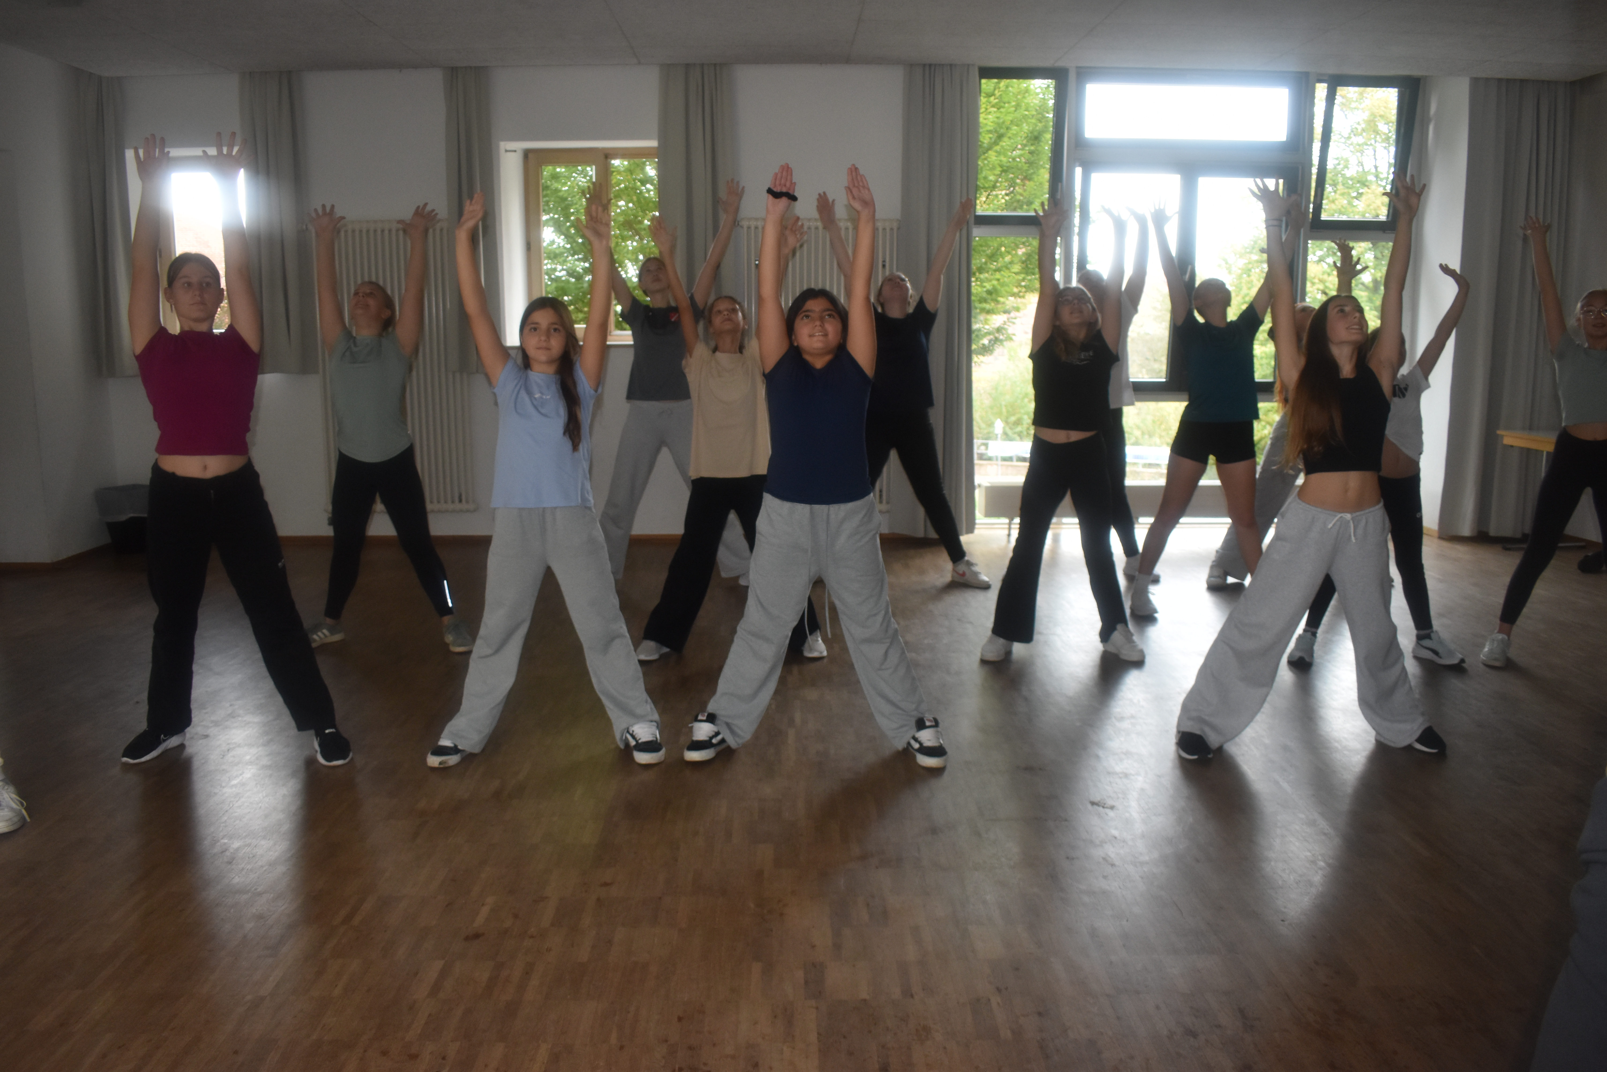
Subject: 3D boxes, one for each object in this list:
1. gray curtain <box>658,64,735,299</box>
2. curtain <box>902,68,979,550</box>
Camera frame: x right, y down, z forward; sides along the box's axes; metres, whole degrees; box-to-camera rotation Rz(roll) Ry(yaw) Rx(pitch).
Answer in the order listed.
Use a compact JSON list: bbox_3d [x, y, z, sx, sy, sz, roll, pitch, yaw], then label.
[{"bbox_3d":[-0.638,-1.903,7.288,0.451,1.802,0.130,0,10,-1],"label":"gray curtain"},{"bbox_3d":[0.826,-1.398,7.401,0.480,2.841,0.140,0,10,-1],"label":"curtain"}]

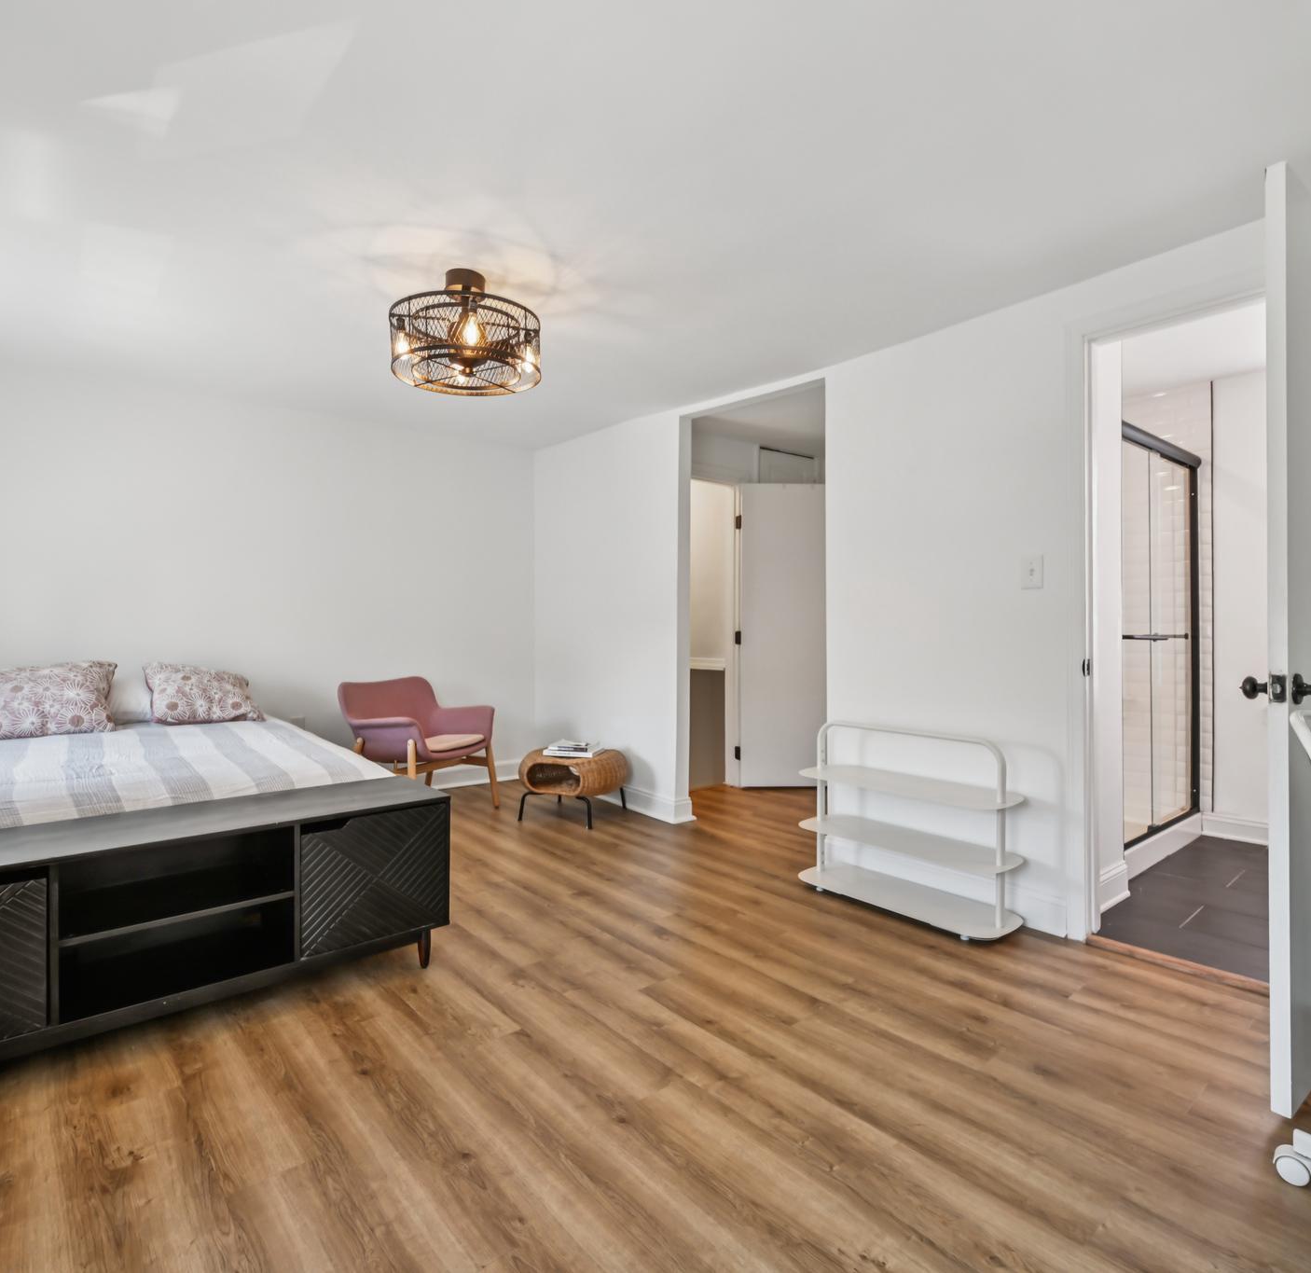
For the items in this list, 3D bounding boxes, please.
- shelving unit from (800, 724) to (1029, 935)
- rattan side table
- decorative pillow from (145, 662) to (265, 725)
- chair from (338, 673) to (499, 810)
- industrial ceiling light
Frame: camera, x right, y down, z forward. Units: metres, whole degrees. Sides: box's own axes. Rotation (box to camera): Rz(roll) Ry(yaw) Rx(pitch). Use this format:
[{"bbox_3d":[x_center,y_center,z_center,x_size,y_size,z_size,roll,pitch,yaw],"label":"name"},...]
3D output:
[{"bbox_3d":[0.937,0.693,2.838,0.320,0.680,0.870,0,0,-41],"label":"shelving unit"},{"bbox_3d":[-0.468,0.859,4.317,0.470,0.360,0.500,0,0,22],"label":"rattan side table"},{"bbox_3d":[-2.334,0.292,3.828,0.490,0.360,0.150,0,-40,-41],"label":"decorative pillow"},{"bbox_3d":[-1.303,0.650,4.265,0.660,0.770,0.730,0,0,21],"label":"chair"},{"bbox_3d":[-0.663,-1.093,2.600,0.520,0.325,0.520,0,0,0],"label":"industrial ceiling light"}]

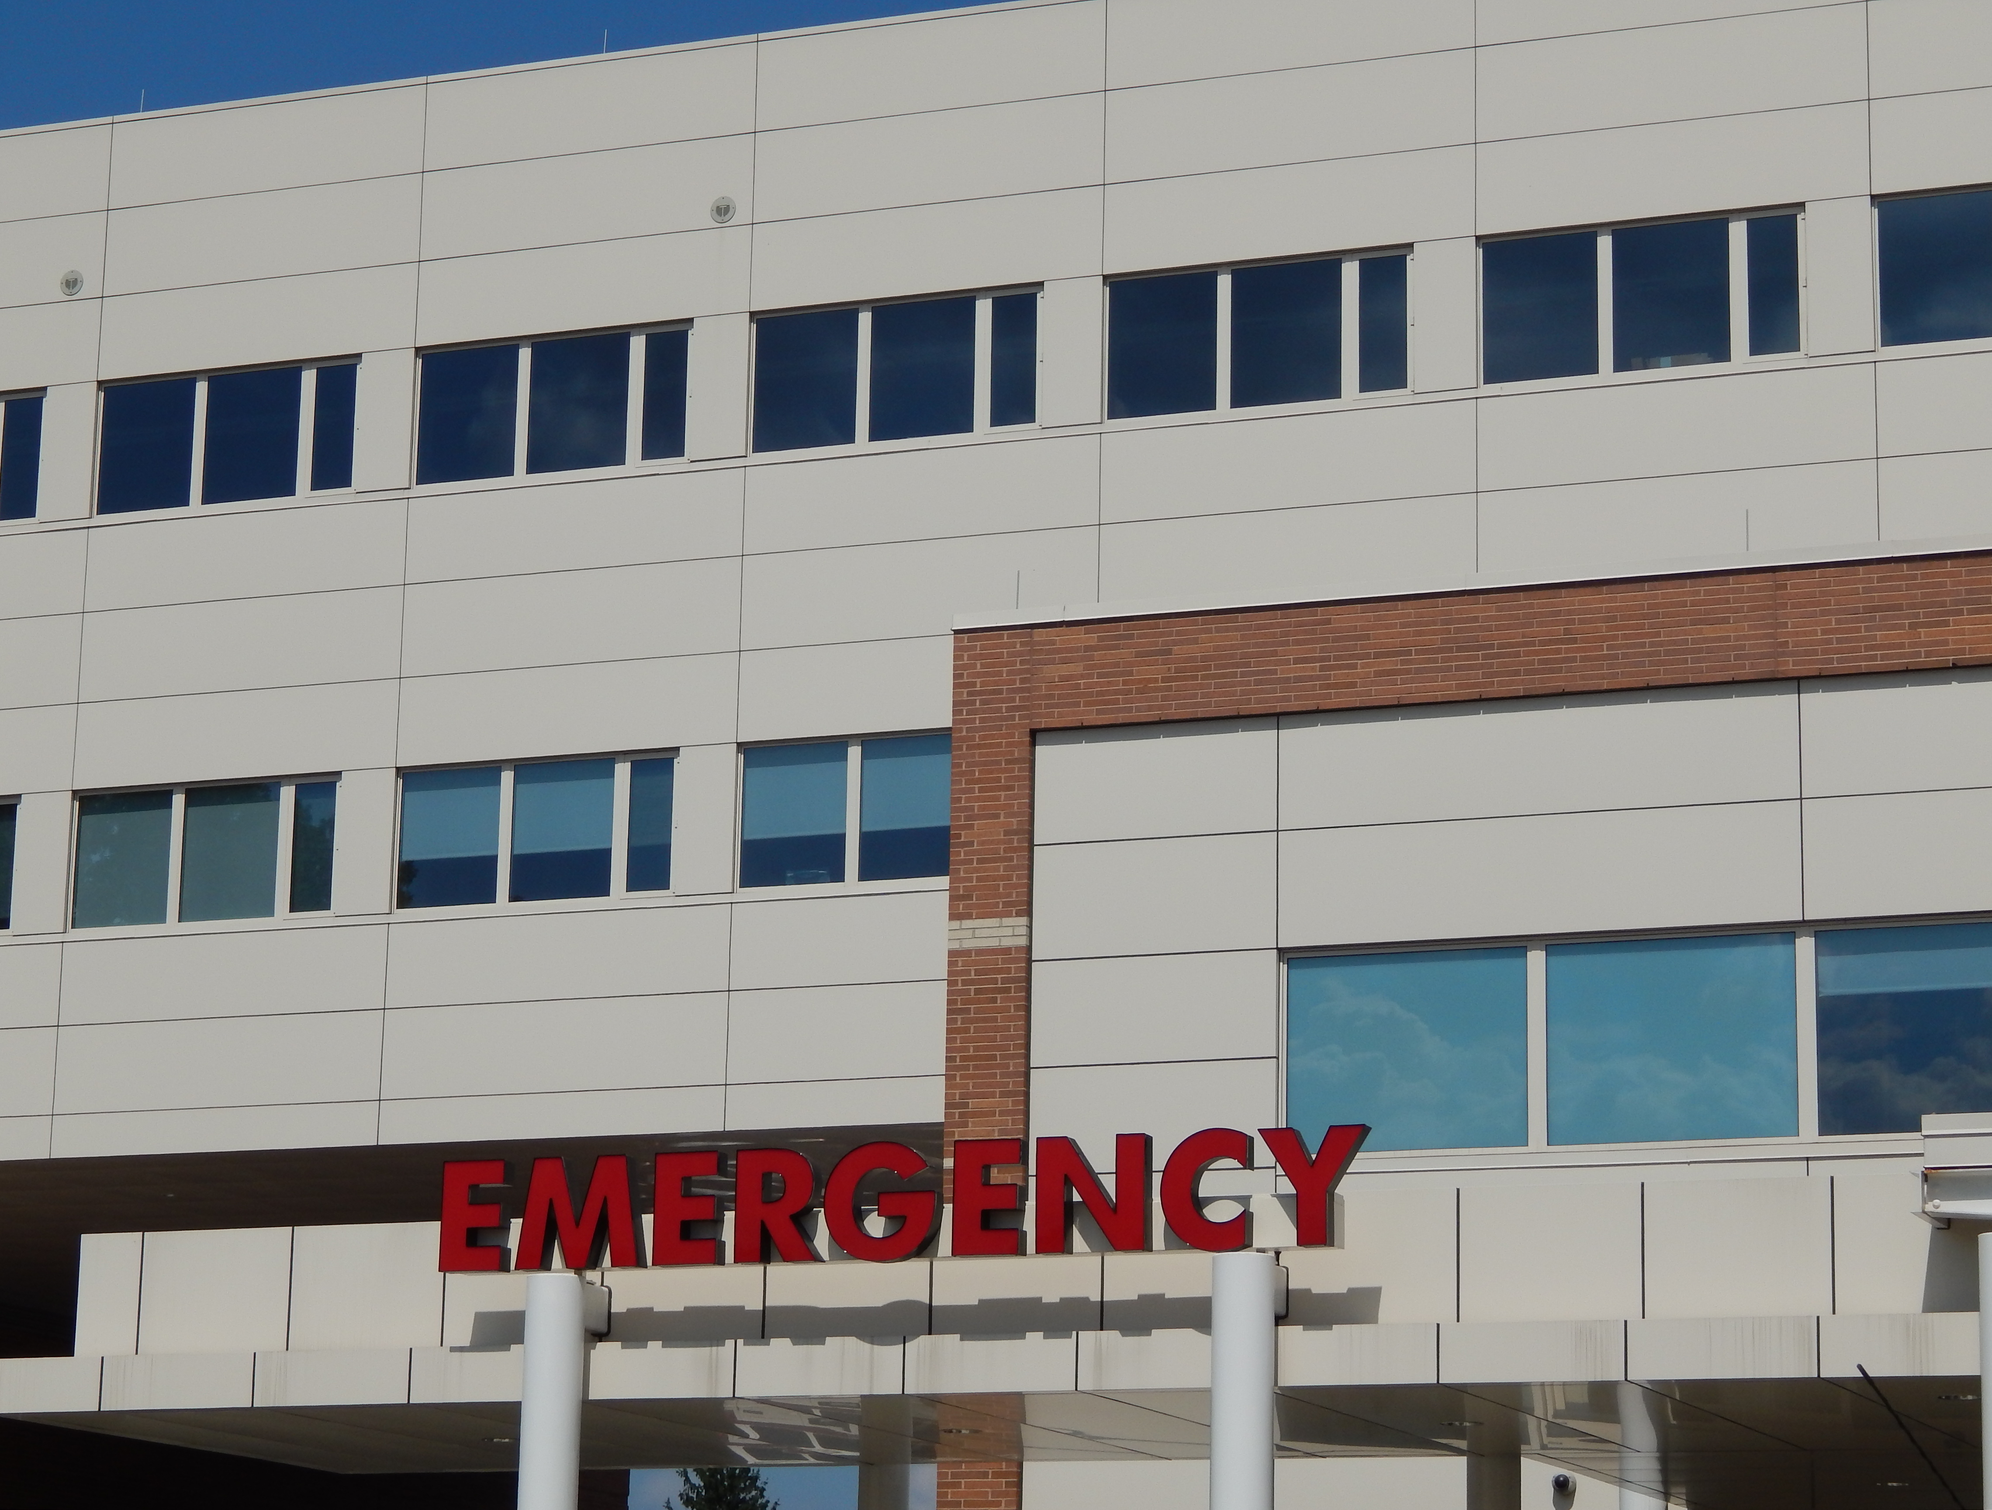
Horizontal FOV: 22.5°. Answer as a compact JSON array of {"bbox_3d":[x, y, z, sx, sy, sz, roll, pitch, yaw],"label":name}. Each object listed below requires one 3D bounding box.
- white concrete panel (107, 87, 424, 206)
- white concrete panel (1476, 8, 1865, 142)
[{"bbox_3d":[-7.550,-6.289,51.939,3.698,0.941,0.100,-4,-14,21],"label":"white concrete panel"},{"bbox_3d":[6.431,-6.476,47.635,3.800,0.974,0.100,-4,-14,21],"label":"white concrete panel"}]

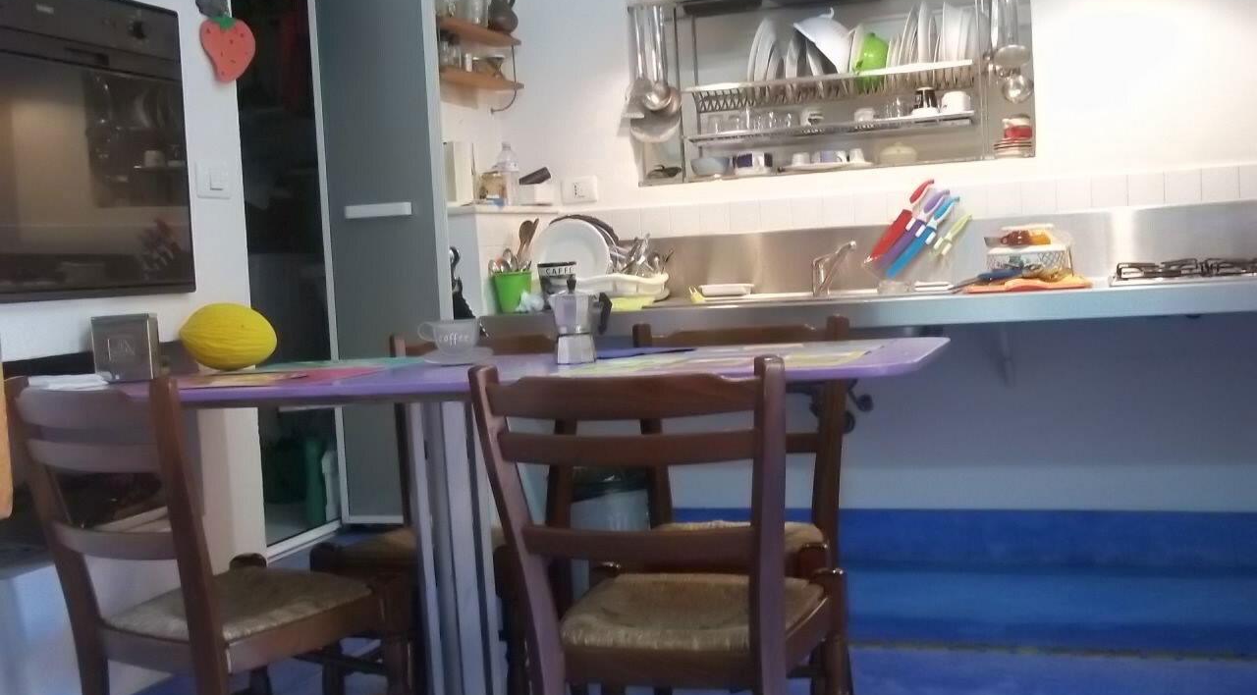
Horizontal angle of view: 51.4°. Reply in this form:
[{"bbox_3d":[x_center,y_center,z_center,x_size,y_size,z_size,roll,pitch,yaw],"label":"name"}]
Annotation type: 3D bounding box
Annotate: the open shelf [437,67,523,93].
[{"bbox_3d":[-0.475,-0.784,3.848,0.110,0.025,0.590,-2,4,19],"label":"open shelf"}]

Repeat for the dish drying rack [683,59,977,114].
[{"bbox_3d":[0.615,-0.776,3.929,0.852,0.075,0.240,-2,4,19],"label":"dish drying rack"}]

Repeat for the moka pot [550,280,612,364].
[{"bbox_3d":[-0.082,-0.045,2.260,0.115,0.151,0.080,-3,4,0],"label":"moka pot"}]

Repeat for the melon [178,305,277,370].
[{"bbox_3d":[-0.796,-0.021,2.600,0.192,0.135,0.137,-4,4,-17],"label":"melon"}]

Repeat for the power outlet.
[{"bbox_3d":[-0.152,-0.492,4.083,0.120,0.082,0.012,-2,4,19],"label":"power outlet"}]

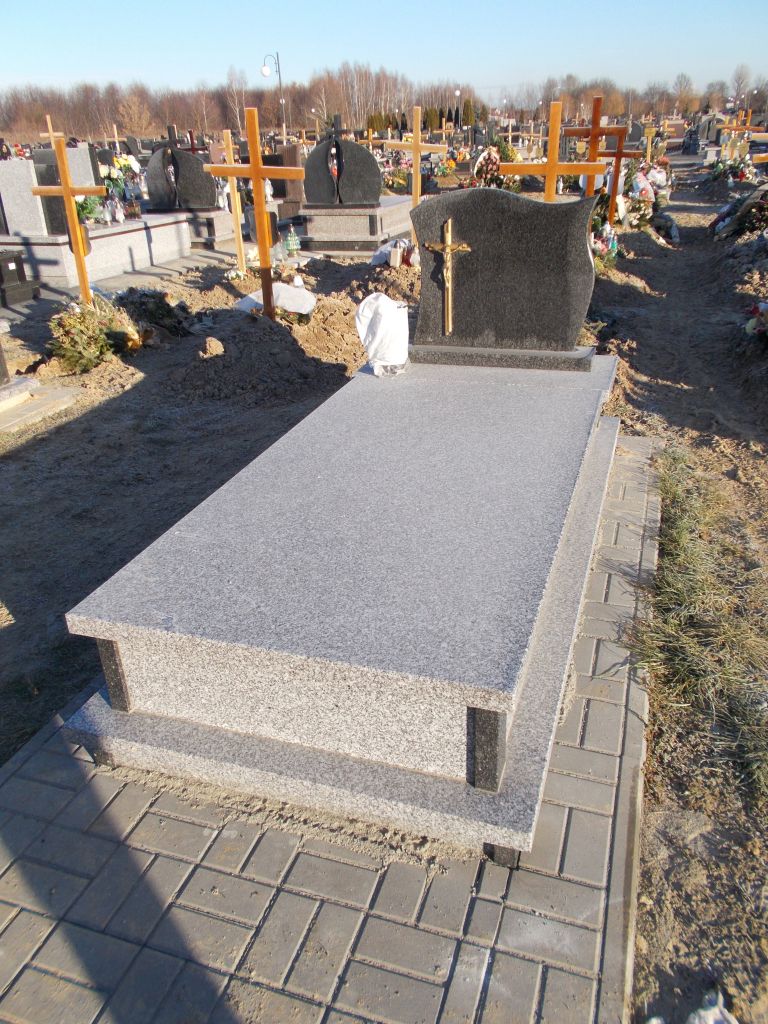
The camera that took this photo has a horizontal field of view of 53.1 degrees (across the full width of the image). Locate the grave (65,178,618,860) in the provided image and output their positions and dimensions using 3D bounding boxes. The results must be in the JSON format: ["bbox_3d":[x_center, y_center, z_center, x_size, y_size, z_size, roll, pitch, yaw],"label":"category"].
[{"bbox_3d":[0.147,-0.396,2.696,1.218,1.188,2.659,6,28,18],"label":"grave"}]

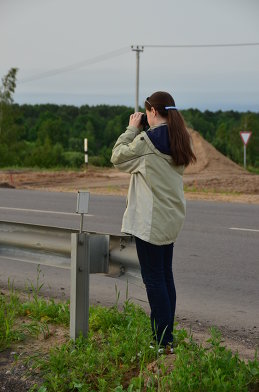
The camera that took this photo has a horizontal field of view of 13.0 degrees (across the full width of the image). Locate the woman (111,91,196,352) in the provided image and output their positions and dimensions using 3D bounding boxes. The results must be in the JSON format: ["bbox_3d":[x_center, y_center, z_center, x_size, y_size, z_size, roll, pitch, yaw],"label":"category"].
[{"bbox_3d":[0.154,0.163,7.300,0.500,1.680,0.470,3,5,34],"label":"woman"}]

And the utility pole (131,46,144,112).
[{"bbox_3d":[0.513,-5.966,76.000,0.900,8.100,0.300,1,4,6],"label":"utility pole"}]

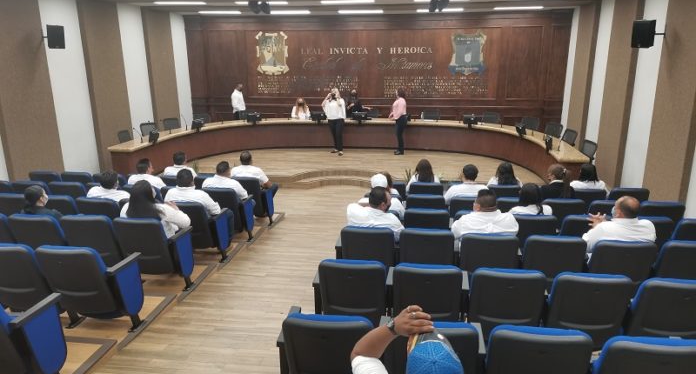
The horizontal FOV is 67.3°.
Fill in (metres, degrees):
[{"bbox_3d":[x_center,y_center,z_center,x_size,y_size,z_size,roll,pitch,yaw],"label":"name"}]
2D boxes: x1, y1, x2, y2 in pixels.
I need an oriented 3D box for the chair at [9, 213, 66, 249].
[{"bbox_3d":[-3.220,0.639,5.662,0.632,0.918,0.673,2,15,9],"label":"chair"}]

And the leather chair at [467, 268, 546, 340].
[{"bbox_3d":[1.217,0.937,4.130,0.600,0.920,0.620,2,16,8],"label":"leather chair"}]

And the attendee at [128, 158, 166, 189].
[{"bbox_3d":[-2.814,0.145,7.644,0.551,1.224,0.796,3,15,12],"label":"attendee"}]

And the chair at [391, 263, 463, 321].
[{"bbox_3d":[0.675,0.974,4.440,0.599,0.920,0.599,2,16,8],"label":"chair"}]

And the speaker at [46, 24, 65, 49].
[{"bbox_3d":[-4.879,-2.506,8.736,0.290,0.390,0.270,-11,25,-33],"label":"speaker"}]

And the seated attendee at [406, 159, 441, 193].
[{"bbox_3d":[1.145,0.138,7.903,0.479,1.234,0.755,2,15,9],"label":"seated attendee"}]

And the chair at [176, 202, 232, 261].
[{"bbox_3d":[-1.909,0.508,6.719,0.600,0.910,0.640,2,16,8],"label":"chair"}]

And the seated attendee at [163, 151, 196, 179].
[{"bbox_3d":[-2.630,-0.010,8.567,0.551,1.234,0.796,2,15,10],"label":"seated attendee"}]

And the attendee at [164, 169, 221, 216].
[{"bbox_3d":[-1.899,0.287,6.633,0.653,1.224,0.780,4,16,16],"label":"attendee"}]

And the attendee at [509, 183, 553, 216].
[{"bbox_3d":[2.174,0.490,6.375,0.500,1.217,0.760,2,16,8],"label":"attendee"}]

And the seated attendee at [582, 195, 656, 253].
[{"bbox_3d":[2.505,0.601,4.966,0.653,1.244,0.780,-2,16,-6],"label":"seated attendee"}]

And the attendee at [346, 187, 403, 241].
[{"bbox_3d":[0.307,0.524,5.294,0.612,1.244,0.780,4,16,16],"label":"attendee"}]

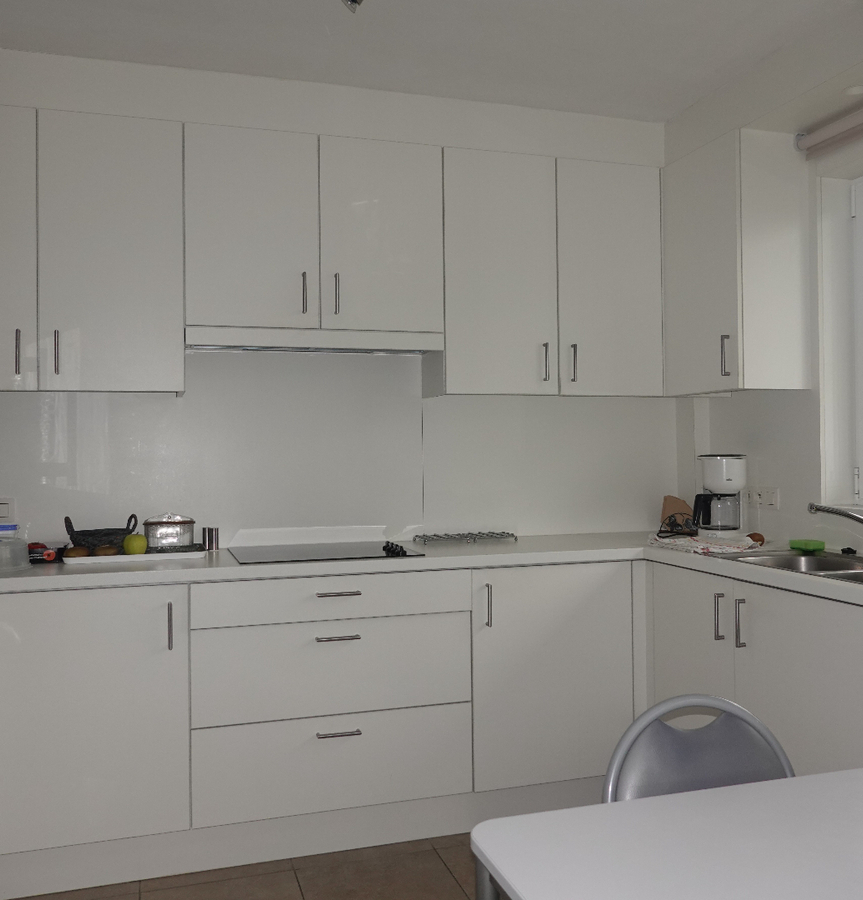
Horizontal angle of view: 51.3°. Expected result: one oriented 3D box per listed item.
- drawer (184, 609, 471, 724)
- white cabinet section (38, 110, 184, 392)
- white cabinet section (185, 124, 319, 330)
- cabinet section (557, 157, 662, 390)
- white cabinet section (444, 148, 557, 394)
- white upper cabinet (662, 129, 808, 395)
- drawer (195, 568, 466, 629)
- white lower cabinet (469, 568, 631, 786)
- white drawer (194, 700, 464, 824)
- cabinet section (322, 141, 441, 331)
[{"bbox_3d":[-0.364,0.688,3.064,0.900,0.299,0.470,-1,0,-17],"label":"drawer"},{"bbox_3d":[-1.071,-0.628,3.038,0.441,0.885,0.326,-1,0,-17],"label":"white cabinet section"},{"bbox_3d":[-0.645,-0.748,3.183,0.452,0.671,0.300,-1,0,-17],"label":"white cabinet section"},{"bbox_3d":[0.645,-0.649,3.588,0.450,0.894,0.300,-1,0,-17],"label":"cabinet section"},{"bbox_3d":[0.216,-0.645,3.453,0.450,0.894,0.300,-1,0,-17],"label":"white cabinet section"},{"bbox_3d":[1.117,-0.649,3.316,0.300,0.885,0.456,-1,0,-17],"label":"white upper cabinet"},{"bbox_3d":[-0.366,0.468,3.064,0.900,0.140,0.470,-1,0,-17],"label":"drawer"},{"bbox_3d":[0.341,0.762,3.327,0.600,0.741,0.550,-1,0,-17],"label":"white lower cabinet"},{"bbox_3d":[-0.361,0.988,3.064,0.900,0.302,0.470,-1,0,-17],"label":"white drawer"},{"bbox_3d":[-0.214,-0.752,3.318,0.451,0.671,0.300,-1,0,-17],"label":"cabinet section"}]

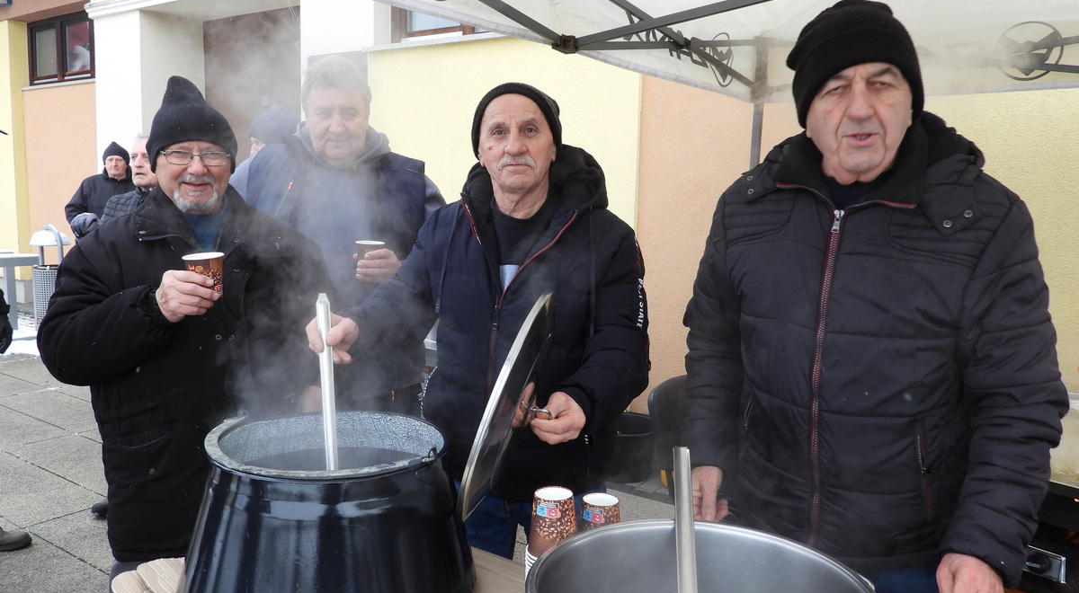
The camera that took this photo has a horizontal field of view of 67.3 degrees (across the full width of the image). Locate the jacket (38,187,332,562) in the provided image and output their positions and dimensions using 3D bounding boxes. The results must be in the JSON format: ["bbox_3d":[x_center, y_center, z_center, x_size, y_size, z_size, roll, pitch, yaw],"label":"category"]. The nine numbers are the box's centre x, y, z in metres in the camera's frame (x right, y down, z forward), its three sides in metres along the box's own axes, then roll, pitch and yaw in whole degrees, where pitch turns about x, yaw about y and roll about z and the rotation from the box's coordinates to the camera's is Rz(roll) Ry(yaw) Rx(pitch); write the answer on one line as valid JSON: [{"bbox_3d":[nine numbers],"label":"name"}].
[{"bbox_3d":[-0.739,0.159,1.740,0.630,0.775,0.450,-2,7,-30],"label":"jacket"}]

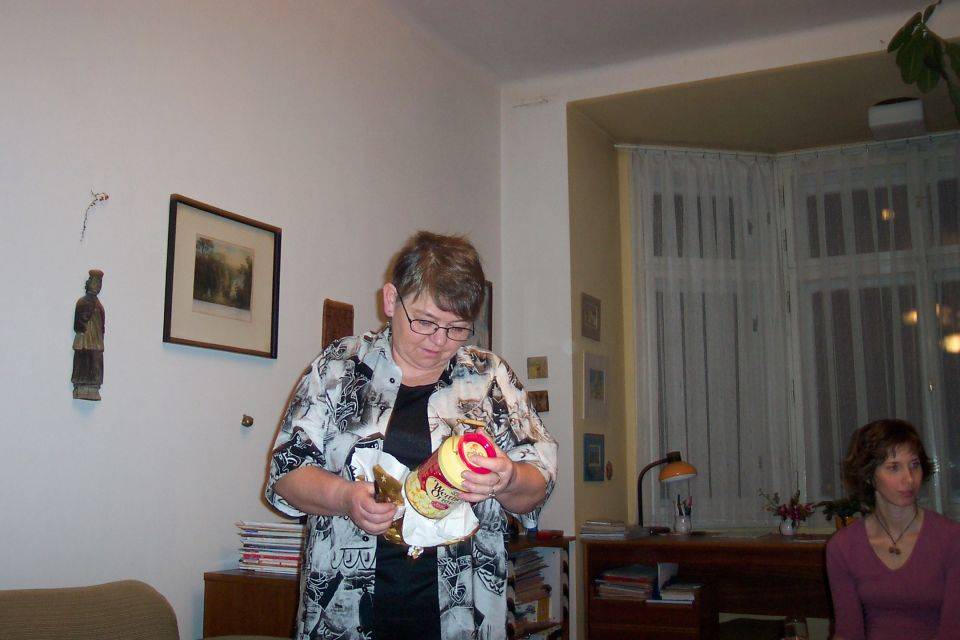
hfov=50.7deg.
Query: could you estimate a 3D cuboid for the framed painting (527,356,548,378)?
[{"bbox_3d":[0.285,0.236,5.004,0.112,0.104,0.015,-5,-9,26],"label":"framed painting"}]

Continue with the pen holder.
[{"bbox_3d":[1.071,1.082,5.360,0.103,0.103,0.090,-5,-9,26],"label":"pen holder"}]

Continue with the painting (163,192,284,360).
[{"bbox_3d":[-0.827,-0.124,3.277,0.025,0.452,0.529,-5,-9,27],"label":"painting"}]

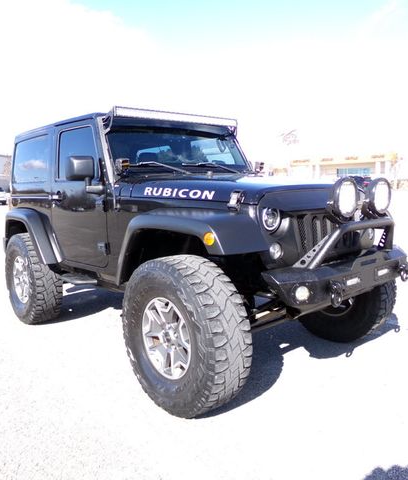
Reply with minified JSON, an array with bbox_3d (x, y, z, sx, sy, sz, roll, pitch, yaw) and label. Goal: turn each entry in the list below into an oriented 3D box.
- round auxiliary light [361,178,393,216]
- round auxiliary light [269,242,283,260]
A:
[{"bbox_3d":[1.026,-0.267,2.663,0.215,0.220,0.095,-7,9,-40],"label":"round auxiliary light"},{"bbox_3d":[0.383,0.062,2.436,0.100,0.100,0.055,-8,9,-40],"label":"round auxiliary light"}]

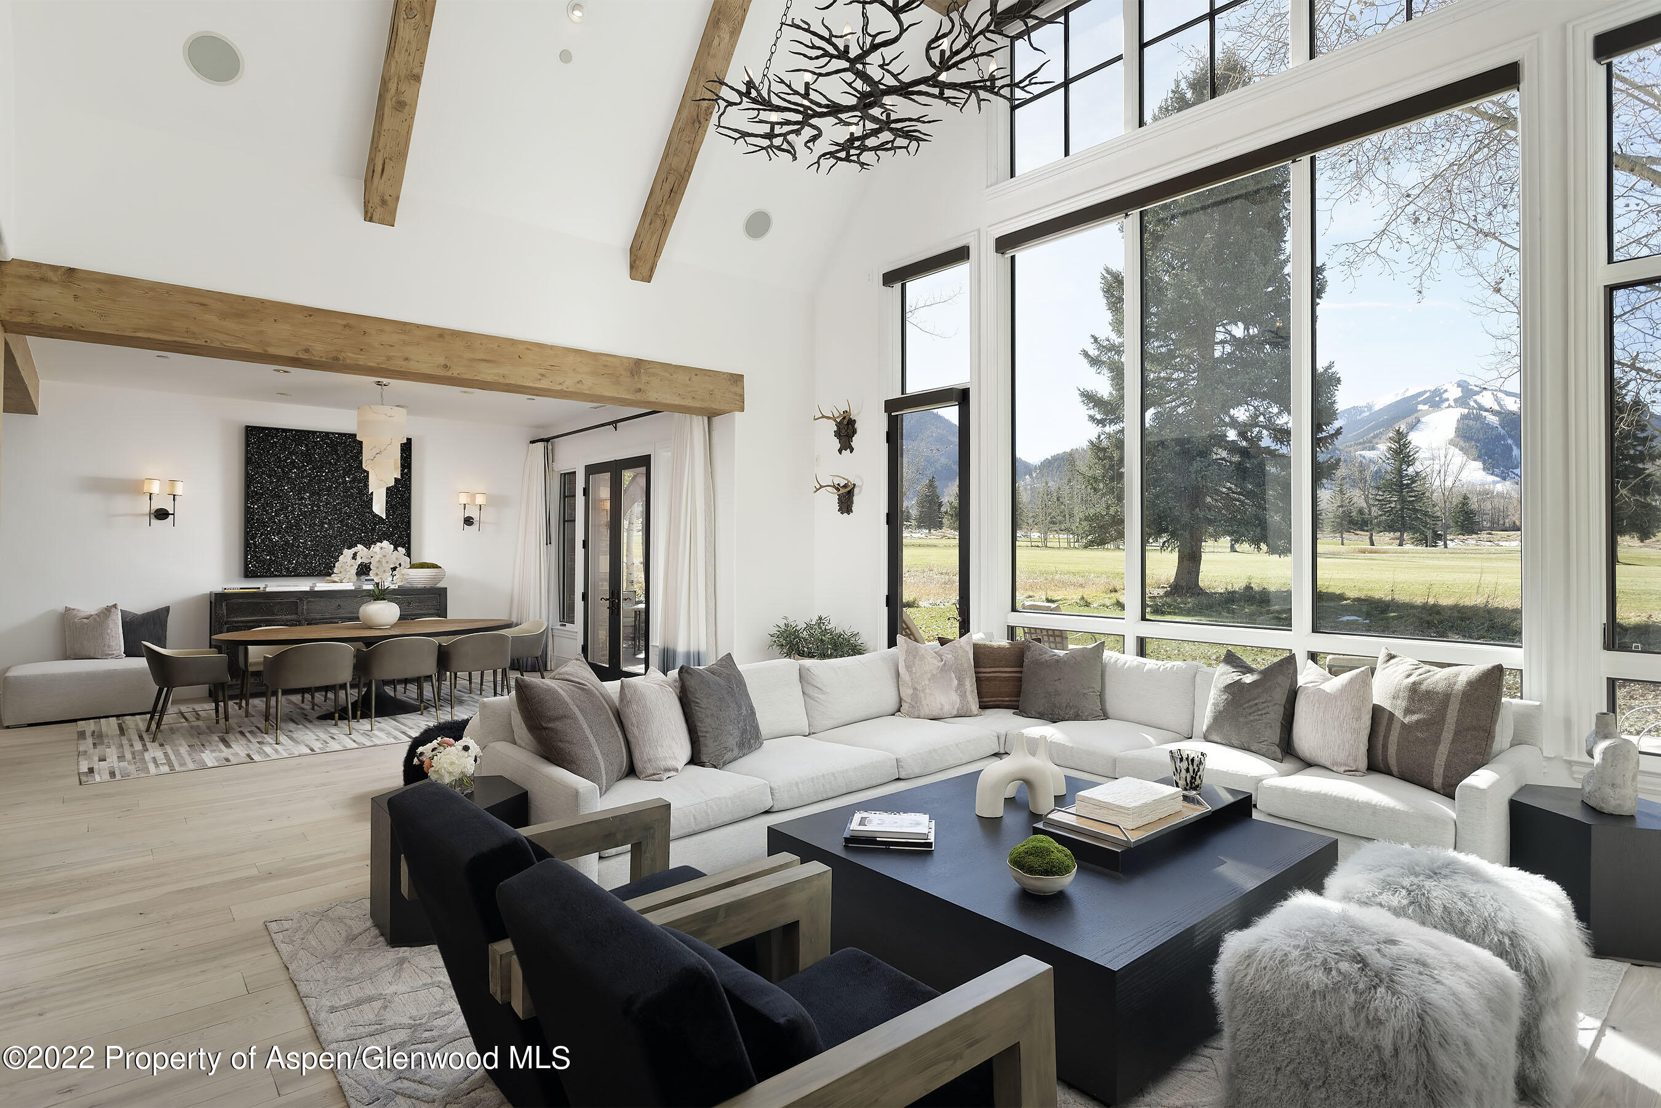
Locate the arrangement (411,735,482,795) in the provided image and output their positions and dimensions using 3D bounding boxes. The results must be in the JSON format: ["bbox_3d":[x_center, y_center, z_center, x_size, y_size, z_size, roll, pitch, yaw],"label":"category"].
[{"bbox_3d":[-1.523,0.839,3.510,0.250,0.240,0.250,0,0,-41],"label":"arrangement"}]

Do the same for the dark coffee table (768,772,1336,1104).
[{"bbox_3d":[0.838,1.259,3.400,1.560,0.355,1.550,0,0,-41],"label":"dark coffee table"}]

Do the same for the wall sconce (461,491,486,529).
[{"bbox_3d":[-4.119,-0.500,10.191,0.270,0.450,0.140,0,0,-41],"label":"wall sconce"}]

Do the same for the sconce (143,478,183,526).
[{"bbox_3d":[-6.355,-0.490,8.348,0.275,0.440,0.160,0,1,-41],"label":"sconce"}]

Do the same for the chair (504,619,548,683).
[{"bbox_3d":[-3.138,1.045,8.774,0.550,0.755,0.570,0,0,-41],"label":"chair"}]

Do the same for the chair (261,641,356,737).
[{"bbox_3d":[-4.146,1.056,6.980,0.545,0.760,0.560,0,1,-41],"label":"chair"}]

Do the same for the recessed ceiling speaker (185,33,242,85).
[{"bbox_3d":[-3.407,-2.740,4.839,0.272,0.272,0.060,0,40,-41],"label":"recessed ceiling speaker"}]

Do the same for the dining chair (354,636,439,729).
[{"bbox_3d":[-3.648,1.053,7.423,0.580,0.750,0.580,0,0,-41],"label":"dining chair"}]

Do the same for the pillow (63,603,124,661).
[{"bbox_3d":[-6.708,0.727,8.004,0.440,0.480,0.160,0,-12,-35],"label":"pillow"}]

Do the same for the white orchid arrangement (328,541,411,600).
[{"bbox_3d":[-4.098,0.135,7.840,0.620,0.510,0.460,0,1,-41],"label":"white orchid arrangement"}]

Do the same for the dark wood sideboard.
[{"bbox_3d":[-5.219,0.901,9.257,2.140,1.045,0.410,0,0,-41],"label":"dark wood sideboard"}]

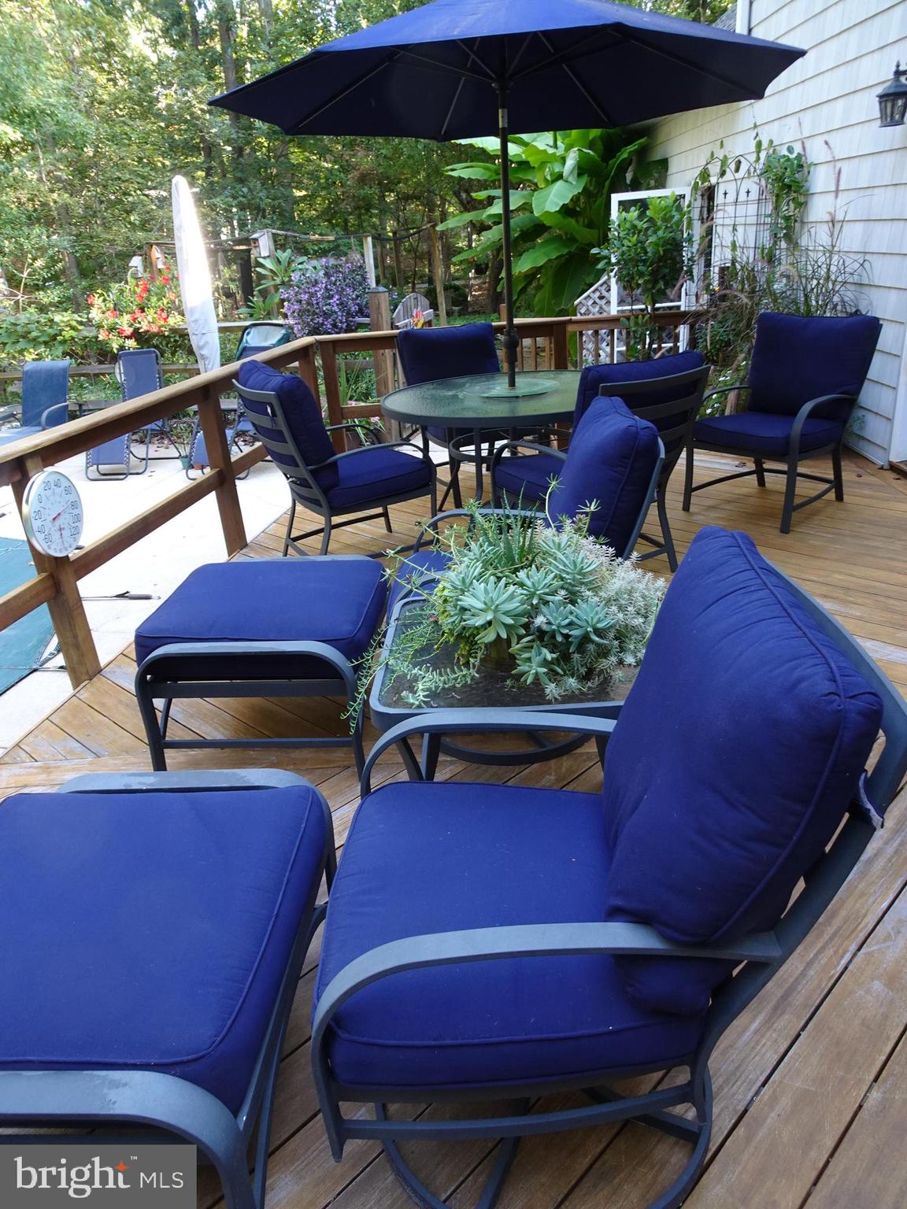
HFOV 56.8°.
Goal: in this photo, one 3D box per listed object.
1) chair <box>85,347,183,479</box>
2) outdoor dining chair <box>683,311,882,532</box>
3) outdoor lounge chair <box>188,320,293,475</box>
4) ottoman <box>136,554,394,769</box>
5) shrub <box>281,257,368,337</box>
[{"bbox_3d":[-3.366,-1.939,8.585,0.640,1.120,0.980,3,25,16],"label":"chair"},{"bbox_3d":[1.673,-0.964,4.348,0.680,0.945,0.660,-21,29,-33],"label":"outdoor dining chair"},{"bbox_3d":[-2.134,-1.988,8.225,0.640,1.330,1.100,4,25,18],"label":"outdoor lounge chair"},{"bbox_3d":[-0.553,0.190,2.724,0.650,0.475,0.680,-2,24,6],"label":"ottoman"},{"bbox_3d":[-1.427,-3.403,9.278,0.860,0.820,0.780,-4,24,0],"label":"shrub"}]

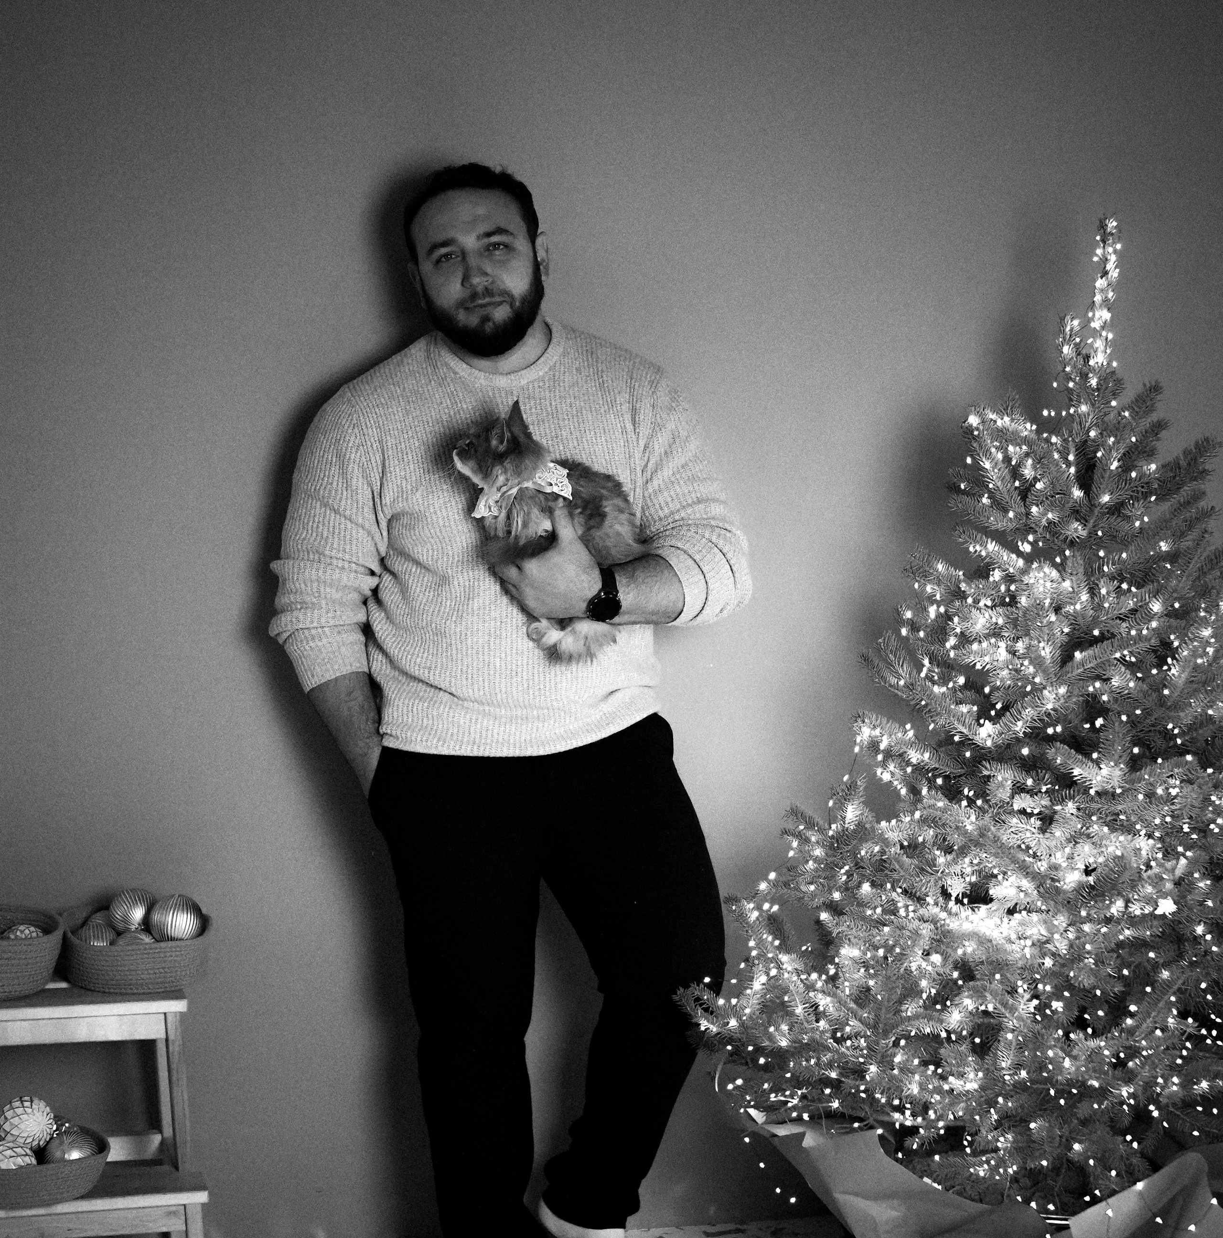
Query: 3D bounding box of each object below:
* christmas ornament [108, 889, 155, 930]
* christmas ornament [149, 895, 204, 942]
[{"bbox_3d":[-0.709,0.433,3.490,0.070,0.070,0.074,-13,45,-13],"label":"christmas ornament"},{"bbox_3d":[-0.638,0.445,3.460,0.081,0.084,0.081,0,7,0],"label":"christmas ornament"}]

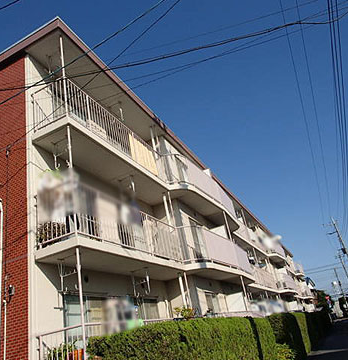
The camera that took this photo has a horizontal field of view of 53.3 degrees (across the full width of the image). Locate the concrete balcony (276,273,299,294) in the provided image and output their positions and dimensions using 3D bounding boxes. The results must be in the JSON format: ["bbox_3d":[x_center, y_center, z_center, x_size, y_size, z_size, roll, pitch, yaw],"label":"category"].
[{"bbox_3d":[9.497,8.736,28.801,0.900,1.360,7.330,-21,-26,18],"label":"concrete balcony"}]

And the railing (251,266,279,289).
[{"bbox_3d":[5.563,5.994,21.517,0.140,1.050,9.940,-21,-26,18],"label":"railing"}]

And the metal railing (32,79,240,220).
[{"bbox_3d":[0.051,0.112,12.851,1.660,1.110,12.120,-21,-26,18],"label":"metal railing"}]

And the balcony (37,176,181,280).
[{"bbox_3d":[-1.247,1.536,8.732,1.030,1.350,4.910,-21,-26,18],"label":"balcony"}]

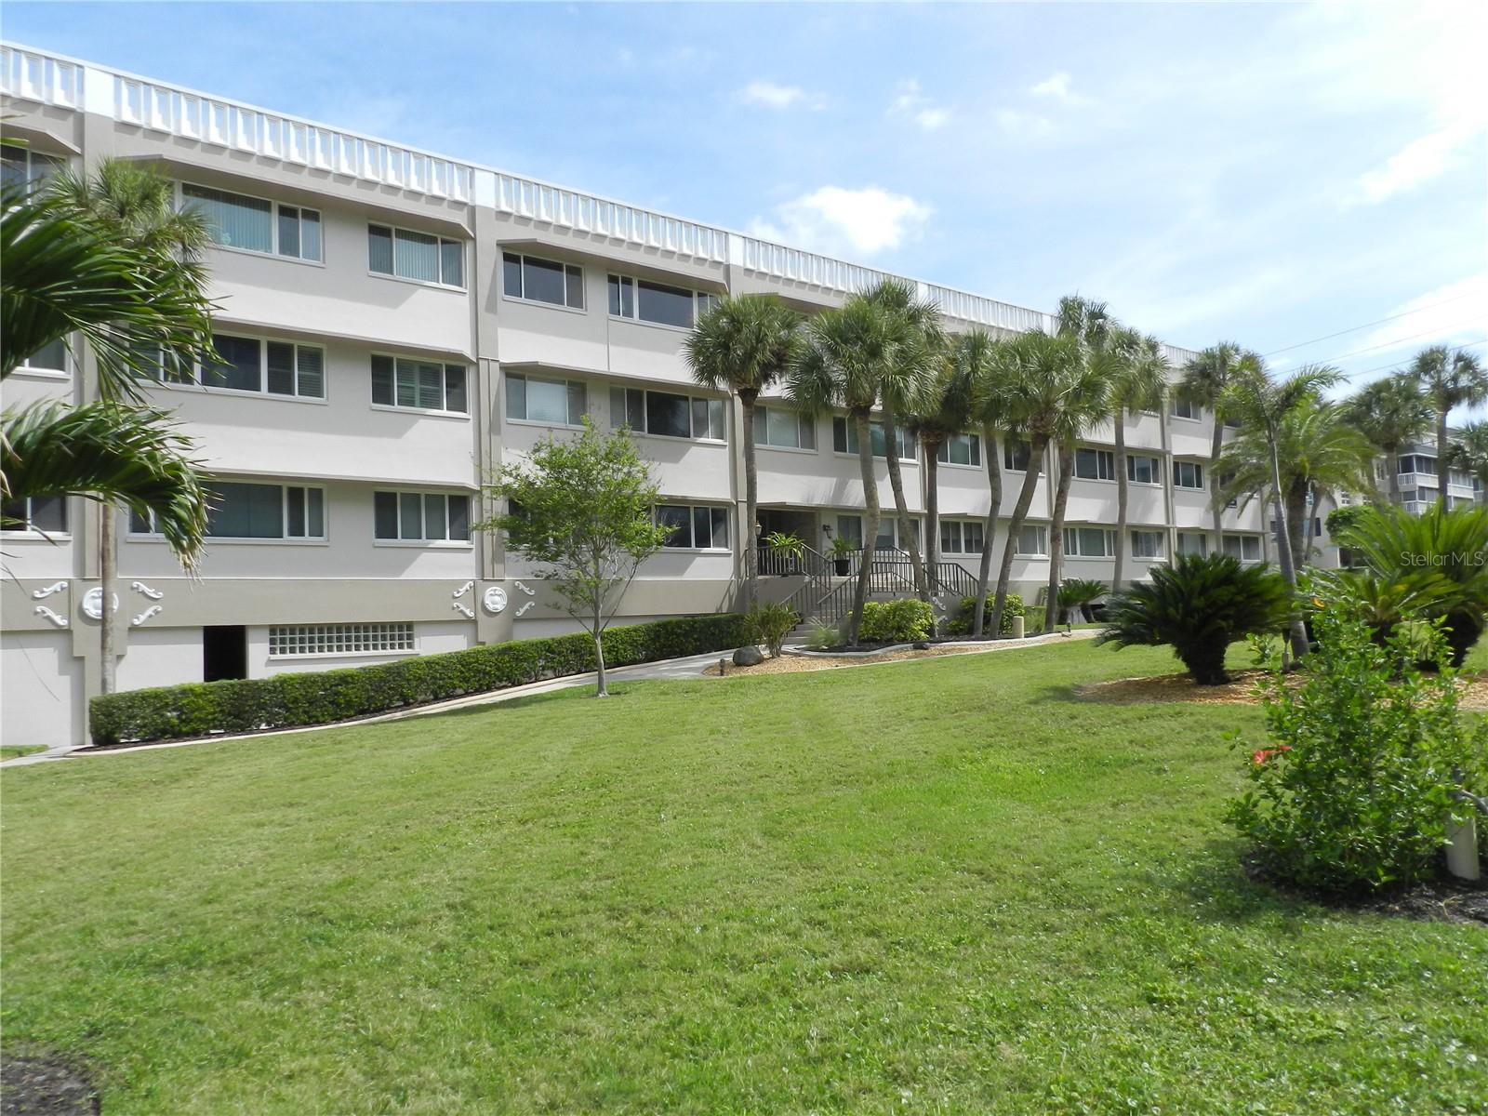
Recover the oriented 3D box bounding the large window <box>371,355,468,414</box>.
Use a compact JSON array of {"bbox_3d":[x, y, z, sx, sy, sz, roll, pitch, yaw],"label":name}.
[{"bbox_3d":[-7.423,-3.988,24.728,2.298,1.175,0.150,1,-5,-39],"label":"large window"}]

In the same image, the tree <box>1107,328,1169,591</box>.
[{"bbox_3d":[13.947,-3.227,38.255,2.786,10.043,2.750,-2,-4,0],"label":"tree"}]

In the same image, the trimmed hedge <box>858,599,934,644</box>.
[{"bbox_3d":[3.973,1.657,28.143,2.009,1.156,1.500,-2,-4,0],"label":"trimmed hedge"}]

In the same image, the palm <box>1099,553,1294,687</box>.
[{"bbox_3d":[5.240,0.710,12.500,2.272,1.514,2.158,-3,-4,23],"label":"palm"}]

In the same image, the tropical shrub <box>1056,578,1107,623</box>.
[{"bbox_3d":[10.685,1.343,34.000,1.618,1.471,1.537,-3,-3,17],"label":"tropical shrub"}]

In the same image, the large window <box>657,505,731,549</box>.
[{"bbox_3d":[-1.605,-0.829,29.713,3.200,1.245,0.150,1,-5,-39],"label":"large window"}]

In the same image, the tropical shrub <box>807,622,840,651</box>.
[{"bbox_3d":[1.802,1.802,24.500,0.769,0.610,0.730,-2,-3,4],"label":"tropical shrub"}]

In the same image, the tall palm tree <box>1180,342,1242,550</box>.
[{"bbox_3d":[19.421,-3.713,43.785,2.900,10.294,2.900,-2,-4,0],"label":"tall palm tree"}]

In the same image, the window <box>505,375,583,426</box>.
[{"bbox_3d":[-4.969,-3.998,27.266,2.325,1.269,0.150,1,-5,-39],"label":"window"}]

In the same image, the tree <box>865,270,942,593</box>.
[{"bbox_3d":[4.010,-2.857,29.540,3.004,9.867,2.800,-2,-4,0],"label":"tree"}]

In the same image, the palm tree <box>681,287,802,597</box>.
[{"bbox_3d":[0.086,-2.518,29.826,3.200,9.755,3.200,-2,-4,0],"label":"palm tree"}]

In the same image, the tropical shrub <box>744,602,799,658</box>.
[{"bbox_3d":[0.679,1.751,26.140,1.329,1.383,1.250,-2,-4,0],"label":"tropical shrub"}]

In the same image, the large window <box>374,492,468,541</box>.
[{"bbox_3d":[-7.302,-0.921,24.532,2.289,1.135,0.150,1,-5,-39],"label":"large window"}]

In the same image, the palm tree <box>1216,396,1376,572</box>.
[{"bbox_3d":[16.171,-1.635,31.132,4.600,6.174,4.600,-2,-4,0],"label":"palm tree"}]

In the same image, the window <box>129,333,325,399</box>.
[{"bbox_3d":[-10.739,-4.106,22.562,3.882,1.284,0.150,1,-5,-39],"label":"window"}]

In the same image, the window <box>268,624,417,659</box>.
[{"bbox_3d":[-8.802,1.807,23.713,3.158,0.660,0.130,1,-4,-39],"label":"window"}]

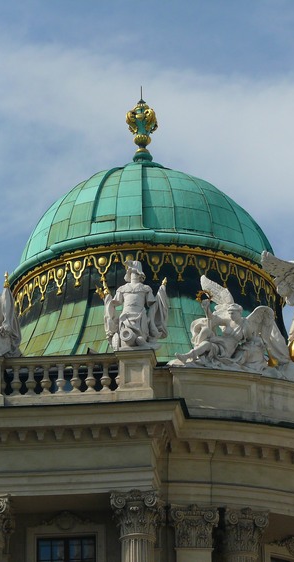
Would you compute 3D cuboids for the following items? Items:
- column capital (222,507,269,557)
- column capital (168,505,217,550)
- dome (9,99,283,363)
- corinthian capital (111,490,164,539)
[{"bbox_3d":[2.533,6.634,59.042,1.150,1.280,1.080,8,-24,-17],"label":"column capital"},{"bbox_3d":[1.199,6.359,58.543,1.240,1.210,0.600,3,-23,-5],"label":"column capital"},{"bbox_3d":[0.104,-0.602,69.451,8.700,11.050,8.700,1,-23,0],"label":"dome"},{"bbox_3d":[-0.214,6.034,57.715,1.200,1.290,1.200,-3,-24,9],"label":"corinthian capital"}]

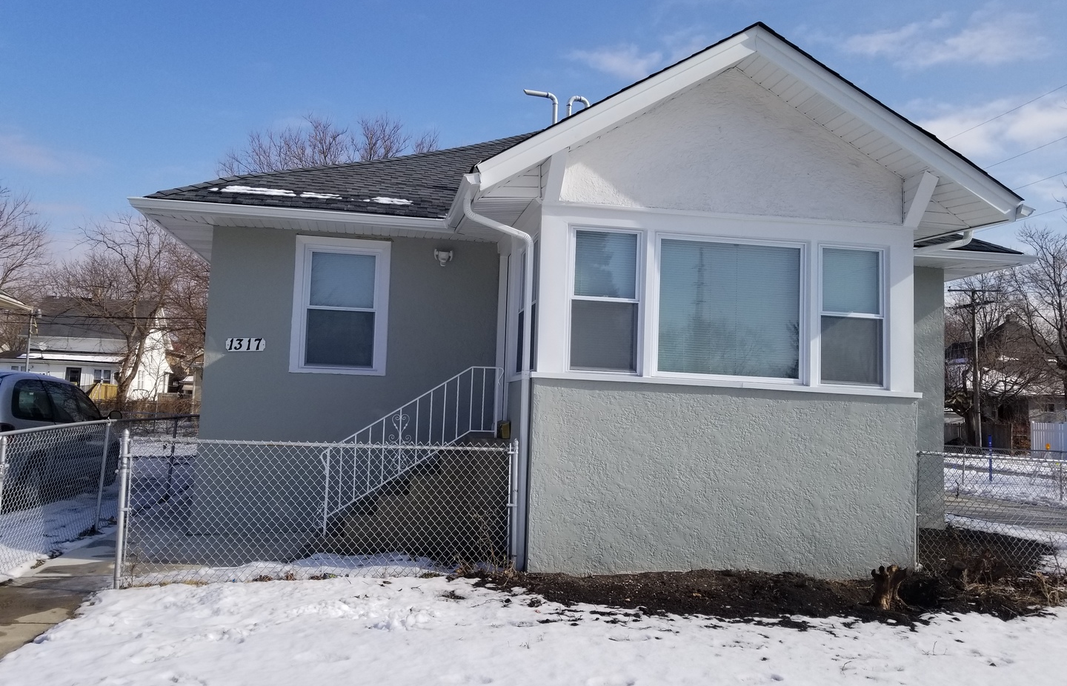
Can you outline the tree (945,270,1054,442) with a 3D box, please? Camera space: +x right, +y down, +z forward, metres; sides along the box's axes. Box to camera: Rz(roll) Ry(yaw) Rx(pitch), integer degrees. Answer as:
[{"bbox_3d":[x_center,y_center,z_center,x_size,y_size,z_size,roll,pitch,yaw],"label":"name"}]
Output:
[{"bbox_3d":[21.828,0.475,38.324,7.500,9.140,7.000,3,-4,-10],"label":"tree"}]

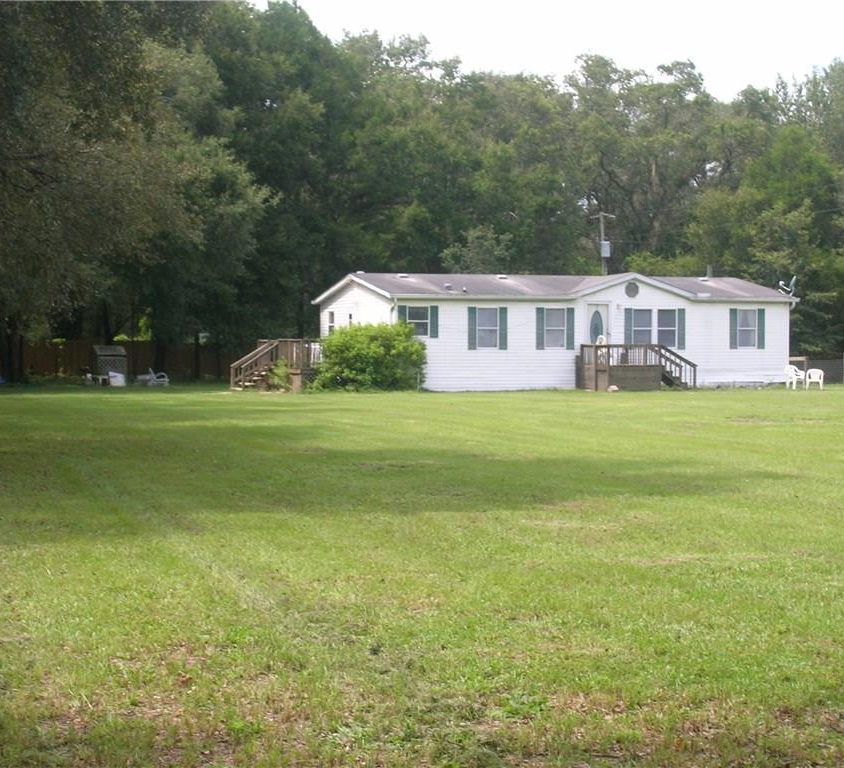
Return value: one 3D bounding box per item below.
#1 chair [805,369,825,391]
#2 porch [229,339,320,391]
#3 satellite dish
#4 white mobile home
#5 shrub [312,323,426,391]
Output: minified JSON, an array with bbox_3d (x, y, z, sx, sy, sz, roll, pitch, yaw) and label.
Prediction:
[{"bbox_3d":[12.911,-0.138,61.300,0.600,0.750,0.580,0,1,18],"label":"chair"},{"bbox_3d":[-3.861,-0.672,62.379,3.900,1.770,5.000,-1,1,-21],"label":"porch"},{"bbox_3d":[12.866,-3.467,65.600,0.650,0.780,0.500,0,1,6],"label":"satellite dish"},{"bbox_3d":[4.585,-1.874,66.273,15.050,3.960,8.500,-1,1,-21],"label":"white mobile home"},{"bbox_3d":[-1.671,-0.853,59.300,3.500,2.200,2.800,0,1,0],"label":"shrub"}]

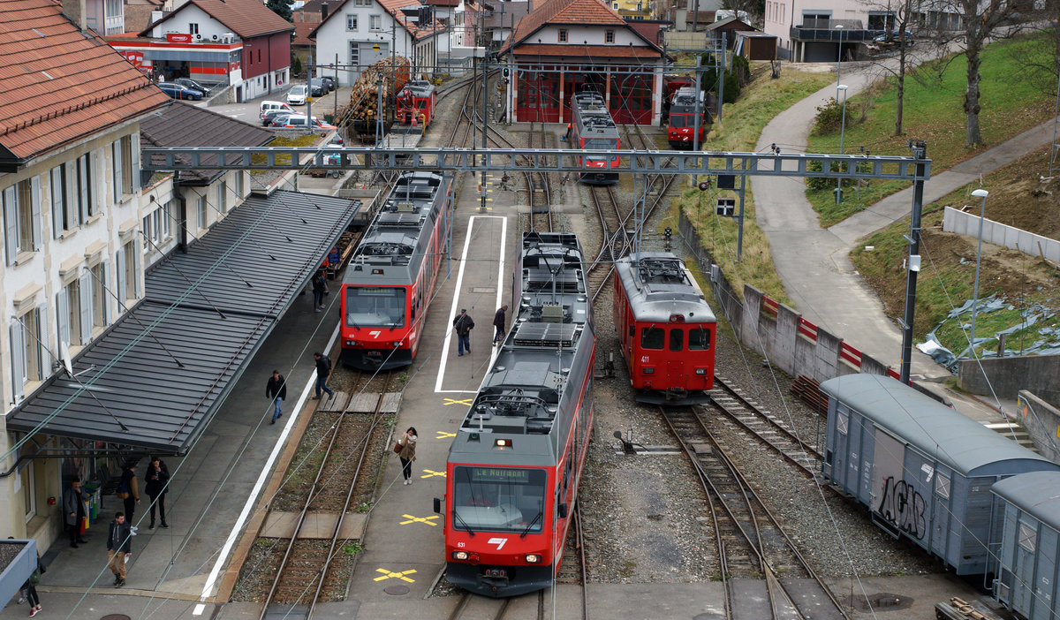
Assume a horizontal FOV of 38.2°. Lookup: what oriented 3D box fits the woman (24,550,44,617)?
[{"bbox_3d":[-11.066,5.955,34.066,0.500,1.650,0.470,-10,17,-40],"label":"woman"}]

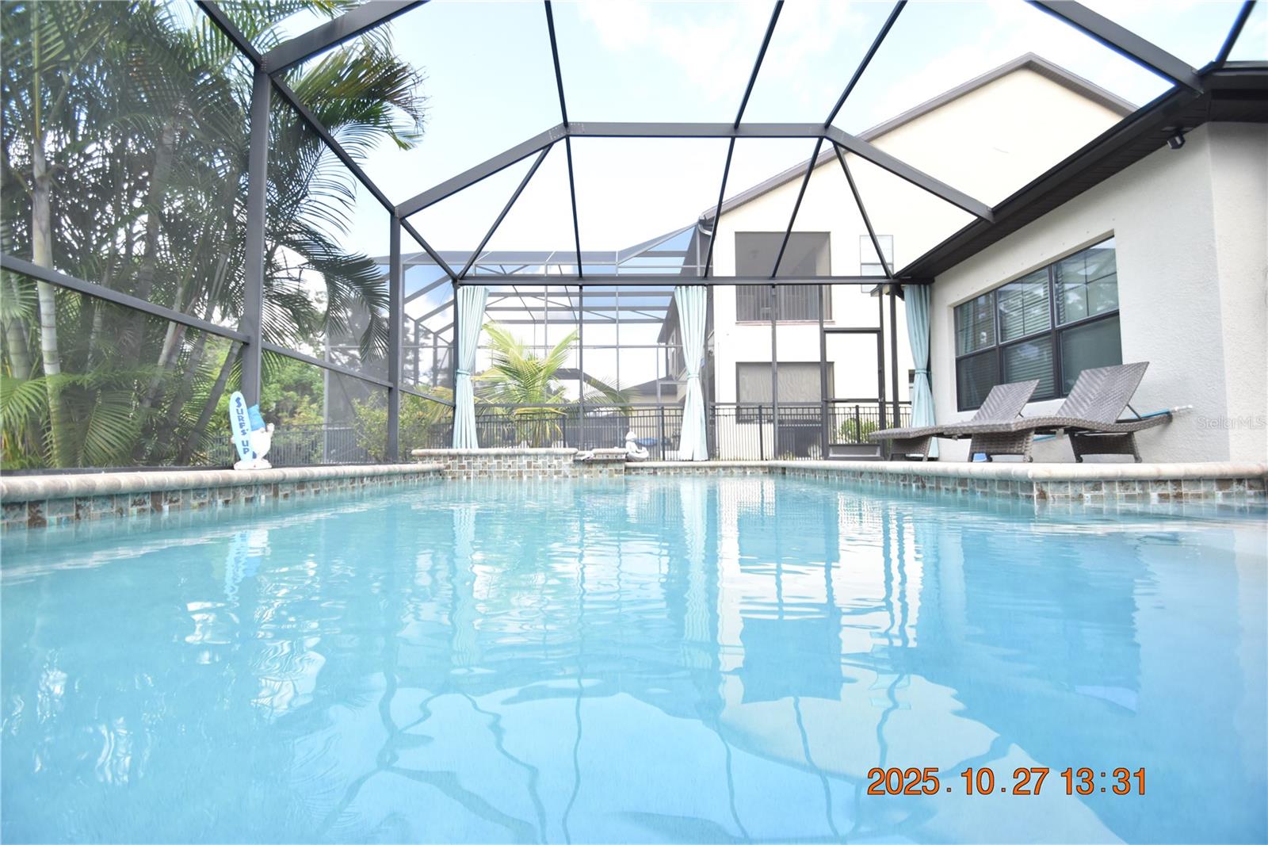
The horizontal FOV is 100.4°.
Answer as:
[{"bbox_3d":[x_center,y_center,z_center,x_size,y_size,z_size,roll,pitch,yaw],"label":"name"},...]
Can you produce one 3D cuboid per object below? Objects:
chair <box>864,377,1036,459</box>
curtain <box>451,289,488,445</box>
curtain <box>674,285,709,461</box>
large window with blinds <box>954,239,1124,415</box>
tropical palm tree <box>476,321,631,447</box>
[{"bbox_3d":[3.722,-0.024,5.991,1.920,0.910,0.640,1,-4,-13],"label":"chair"},{"bbox_3d":[-2.569,-0.795,8.275,0.550,2.740,0.150,0,-4,0],"label":"curtain"},{"bbox_3d":[0.918,-0.794,8.292,0.540,2.740,0.150,0,-4,0],"label":"curtain"},{"bbox_3d":[4.909,-1.029,6.642,0.100,1.600,2.710,0,-4,0],"label":"large window with blinds"},{"bbox_3d":[-1.719,-0.551,10.849,3.150,2.980,2.900,0,-4,0],"label":"tropical palm tree"}]

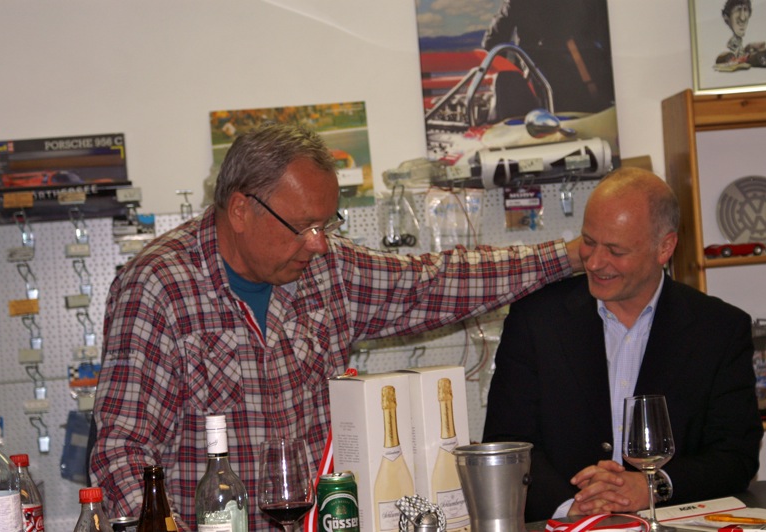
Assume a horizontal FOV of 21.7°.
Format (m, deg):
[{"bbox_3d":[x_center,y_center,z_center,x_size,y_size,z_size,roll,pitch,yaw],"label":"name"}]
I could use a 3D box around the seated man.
[{"bbox_3d":[0.455,0.488,3.690,0.560,1.340,0.740,-4,2,10],"label":"seated man"}]

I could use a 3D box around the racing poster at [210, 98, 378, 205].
[{"bbox_3d":[-0.232,-0.275,5.120,0.405,0.268,0.010,-4,2,-6],"label":"racing poster"}]

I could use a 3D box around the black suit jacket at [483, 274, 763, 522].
[{"bbox_3d":[0.462,0.350,3.773,0.540,0.660,0.420,-4,2,10],"label":"black suit jacket"}]

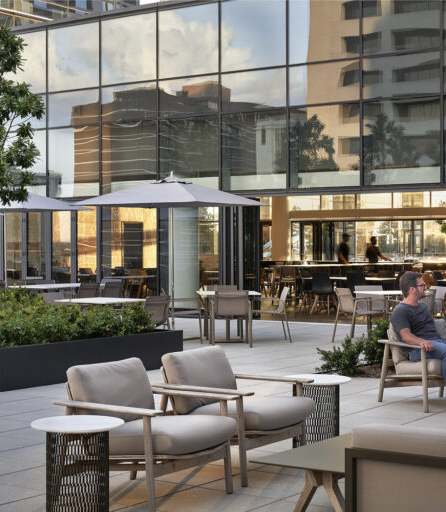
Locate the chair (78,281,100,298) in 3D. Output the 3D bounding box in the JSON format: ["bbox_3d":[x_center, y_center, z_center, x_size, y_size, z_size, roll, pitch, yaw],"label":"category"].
[{"bbox_3d":[-2.640,0.906,19.300,0.620,0.840,0.580,0,1,37],"label":"chair"}]

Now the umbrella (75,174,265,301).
[{"bbox_3d":[-0.842,-0.014,18.000,2.500,2.800,2.150,0,0,35],"label":"umbrella"}]

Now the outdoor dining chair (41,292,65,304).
[{"bbox_3d":[-2.320,0.969,15.600,0.610,0.855,0.580,0,0,37],"label":"outdoor dining chair"}]

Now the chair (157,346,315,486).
[{"bbox_3d":[0.085,1.042,7.200,0.800,0.790,0.770,0,1,33],"label":"chair"}]

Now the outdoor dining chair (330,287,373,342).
[{"bbox_3d":[2.100,0.925,16.500,0.620,0.840,0.580,0,1,-23],"label":"outdoor dining chair"}]

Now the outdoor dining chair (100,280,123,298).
[{"bbox_3d":[-2.320,0.944,20.940,0.610,0.855,0.580,0,0,37],"label":"outdoor dining chair"}]

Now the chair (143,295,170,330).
[{"bbox_3d":[-1.100,0.950,14.420,0.620,0.840,0.580,0,1,37],"label":"chair"}]

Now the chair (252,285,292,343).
[{"bbox_3d":[0.780,0.961,17.300,0.610,0.855,0.580,0,0,-4],"label":"chair"}]

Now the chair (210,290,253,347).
[{"bbox_3d":[0.120,0.964,16.700,0.580,0.855,0.610,0,0,-4],"label":"chair"}]

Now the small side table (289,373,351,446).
[{"bbox_3d":[0.675,1.161,7.700,0.510,0.540,0.510,0,1,0],"label":"small side table"}]

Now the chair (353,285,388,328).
[{"bbox_3d":[2.560,0.957,18.300,0.580,0.855,0.610,0,0,-14],"label":"chair"}]

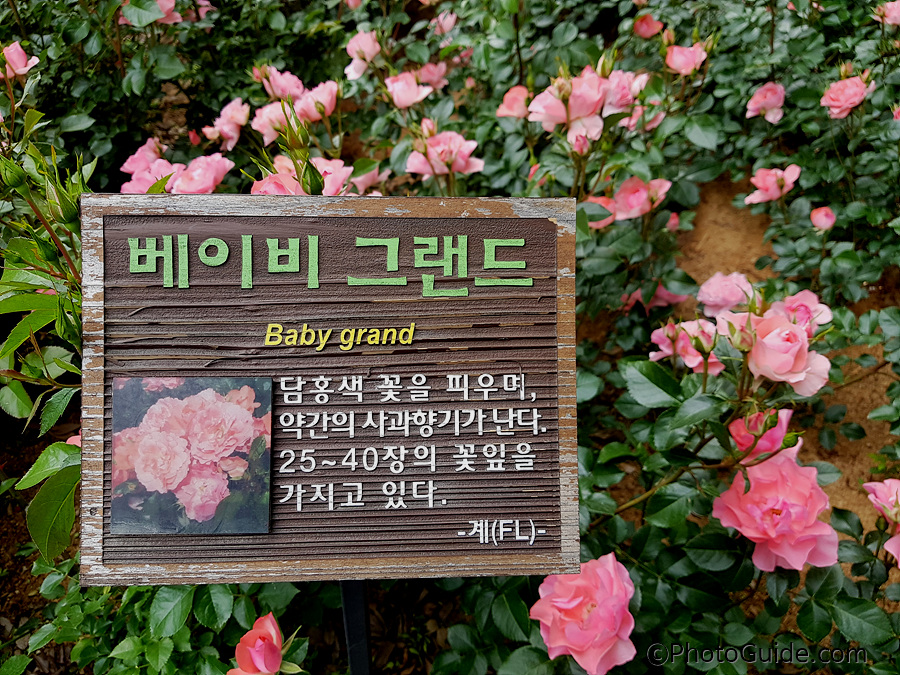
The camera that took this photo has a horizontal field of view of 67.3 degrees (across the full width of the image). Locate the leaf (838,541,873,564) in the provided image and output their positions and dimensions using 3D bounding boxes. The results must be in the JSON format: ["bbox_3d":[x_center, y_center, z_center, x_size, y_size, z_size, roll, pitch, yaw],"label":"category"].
[{"bbox_3d":[0.414,0.220,0.690,0.038,0.011,0.025,0,45,0],"label":"leaf"}]

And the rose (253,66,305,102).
[{"bbox_3d":[-0.208,-0.307,0.820,0.058,0.042,0.050,-8,56,-11],"label":"rose"}]

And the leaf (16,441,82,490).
[{"bbox_3d":[-0.313,0.100,0.530,0.062,0.014,0.036,-38,41,-24],"label":"leaf"}]

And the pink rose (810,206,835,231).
[{"bbox_3d":[0.512,-0.164,0.930,0.033,0.035,0.033,4,32,7],"label":"pink rose"}]

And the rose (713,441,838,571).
[{"bbox_3d":[0.275,0.142,0.570,0.098,0.098,0.060,4,-5,6],"label":"rose"}]

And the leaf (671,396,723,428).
[{"bbox_3d":[0.205,0.062,0.560,0.048,0.010,0.029,-32,49,2],"label":"leaf"}]

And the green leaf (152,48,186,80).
[{"bbox_3d":[-0.386,-0.376,0.930,0.045,0.012,0.036,14,72,-11],"label":"green leaf"}]

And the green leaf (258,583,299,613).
[{"bbox_3d":[-0.135,0.203,0.530,0.031,0.012,0.027,-10,57,-16],"label":"green leaf"}]

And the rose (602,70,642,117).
[{"bbox_3d":[0.212,-0.300,0.830,0.052,0.058,0.050,-6,32,-10],"label":"rose"}]

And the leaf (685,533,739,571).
[{"bbox_3d":[0.201,0.165,0.520,0.039,0.012,0.031,0,56,11],"label":"leaf"}]

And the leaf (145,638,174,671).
[{"bbox_3d":[-0.294,0.320,0.680,0.025,0.010,0.028,-9,56,-22],"label":"leaf"}]

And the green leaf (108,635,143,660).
[{"bbox_3d":[-0.317,0.303,0.660,0.037,0.011,0.025,-20,48,-19],"label":"green leaf"}]

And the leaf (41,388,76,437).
[{"bbox_3d":[-0.248,0.048,0.430,0.042,0.012,0.020,-48,50,8],"label":"leaf"}]

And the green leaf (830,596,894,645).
[{"bbox_3d":[0.323,0.222,0.530,0.044,0.012,0.036,27,66,32],"label":"green leaf"}]

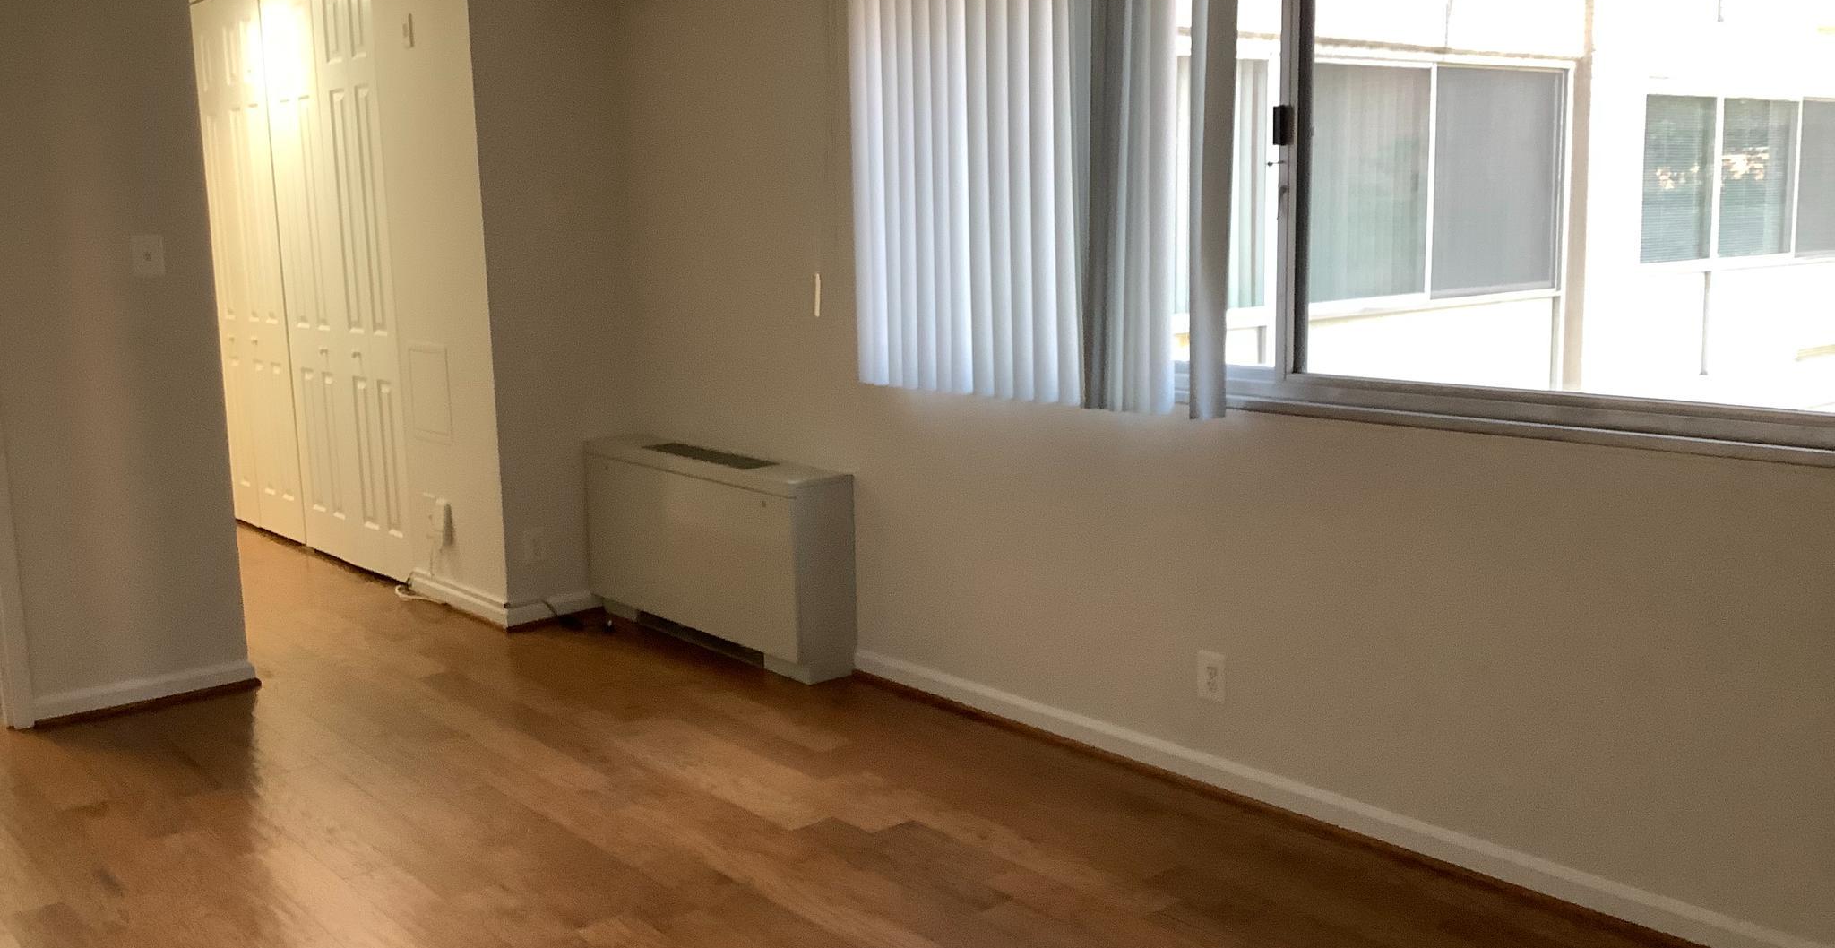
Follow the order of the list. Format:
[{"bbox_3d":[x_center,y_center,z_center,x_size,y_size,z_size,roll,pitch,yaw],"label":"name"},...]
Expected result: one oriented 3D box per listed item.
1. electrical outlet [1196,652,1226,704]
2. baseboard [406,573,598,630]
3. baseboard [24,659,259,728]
[{"bbox_3d":[0.718,0.498,4.027,0.008,0.115,0.071,-9,12,-39],"label":"electrical outlet"},{"bbox_3d":[-1.558,0.442,6.209,0.406,0.097,0.838,-9,12,-39],"label":"baseboard"},{"bbox_3d":[-2.337,0.664,4.999,0.649,0.082,0.026,-9,12,-39],"label":"baseboard"}]

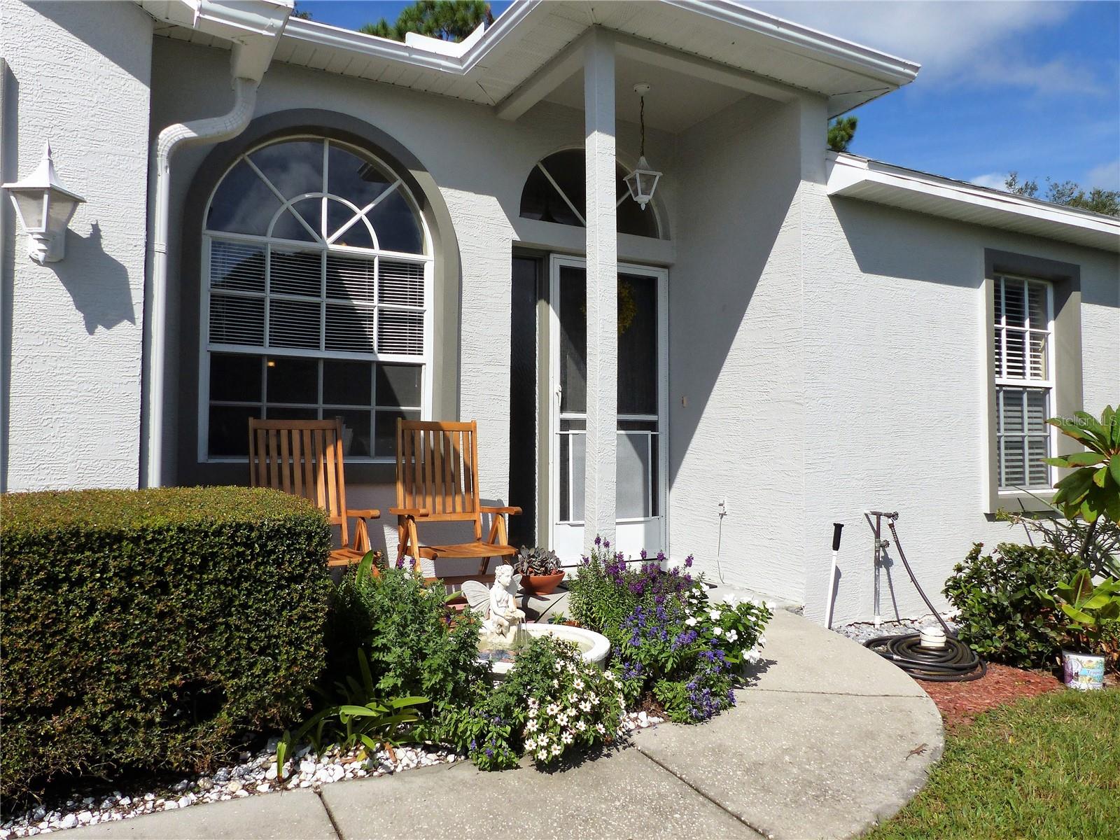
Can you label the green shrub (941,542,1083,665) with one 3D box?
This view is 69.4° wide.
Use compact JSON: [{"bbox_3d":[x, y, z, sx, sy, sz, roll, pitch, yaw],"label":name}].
[{"bbox_3d":[2.450,0.953,4.370,0.720,0.600,0.660,1,-2,-29],"label":"green shrub"}]

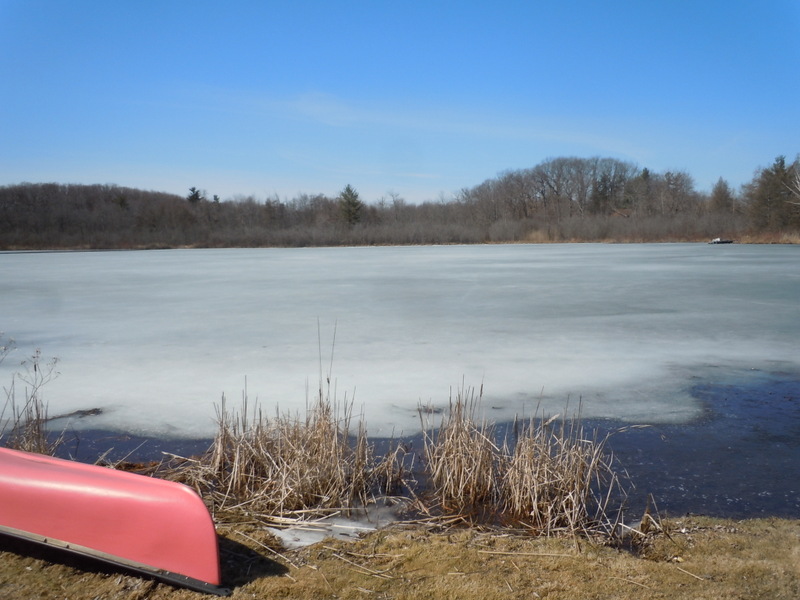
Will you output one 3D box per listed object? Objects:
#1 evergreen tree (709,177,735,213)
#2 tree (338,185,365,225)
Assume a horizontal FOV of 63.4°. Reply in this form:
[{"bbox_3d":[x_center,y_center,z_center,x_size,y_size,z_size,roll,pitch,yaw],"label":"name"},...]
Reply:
[{"bbox_3d":[62.100,-18.060,125.000,5.100,11.500,5.100,0,6,0],"label":"evergreen tree"},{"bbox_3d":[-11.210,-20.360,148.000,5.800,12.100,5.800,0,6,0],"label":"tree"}]

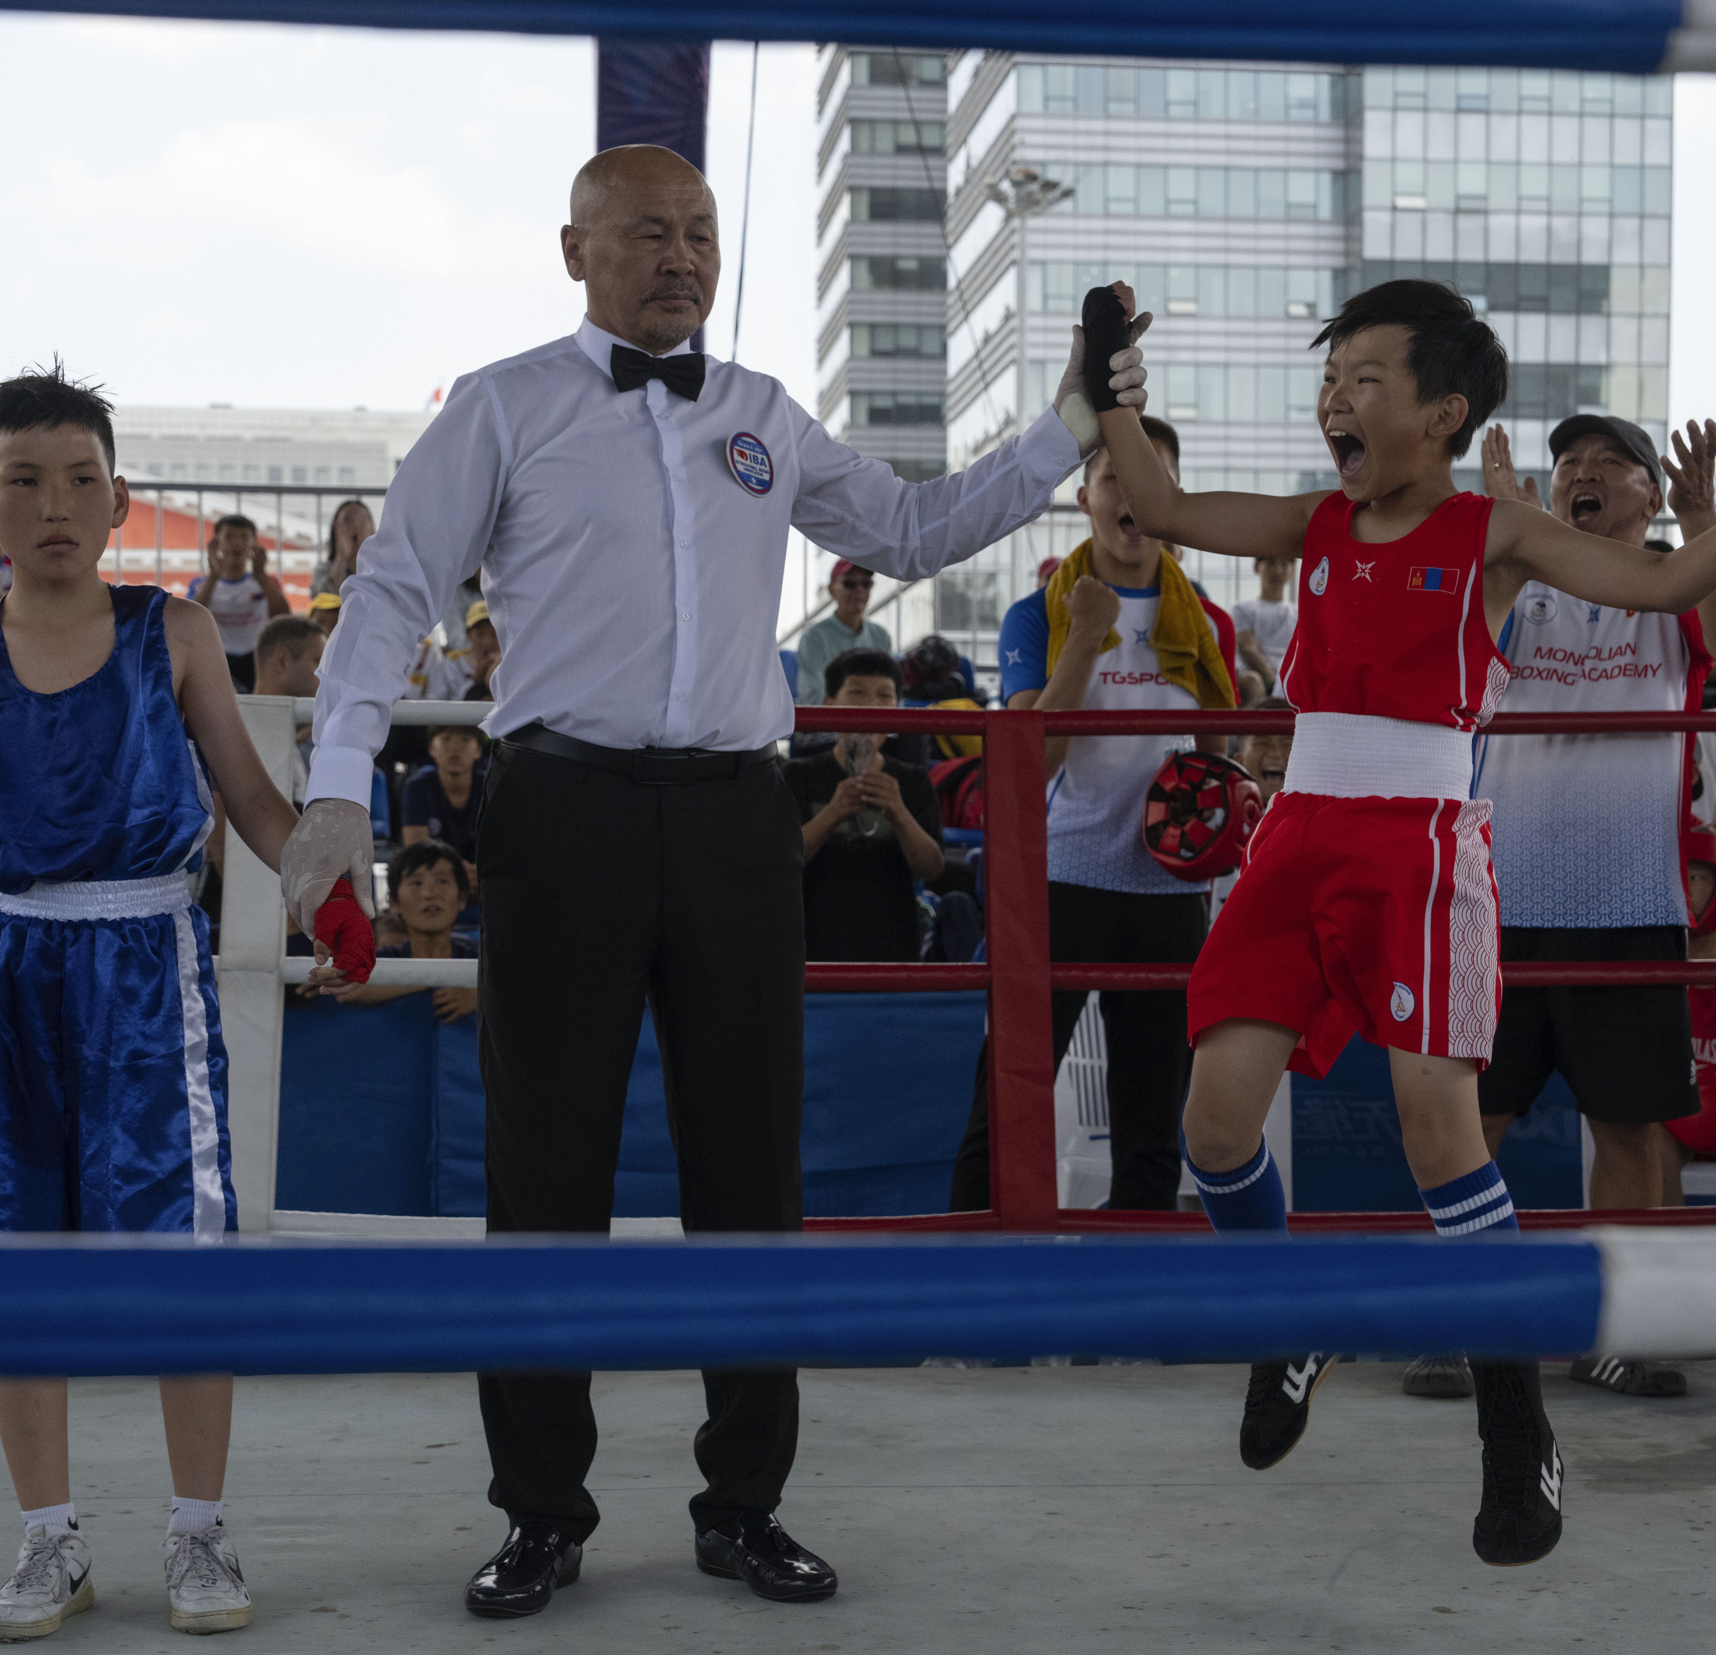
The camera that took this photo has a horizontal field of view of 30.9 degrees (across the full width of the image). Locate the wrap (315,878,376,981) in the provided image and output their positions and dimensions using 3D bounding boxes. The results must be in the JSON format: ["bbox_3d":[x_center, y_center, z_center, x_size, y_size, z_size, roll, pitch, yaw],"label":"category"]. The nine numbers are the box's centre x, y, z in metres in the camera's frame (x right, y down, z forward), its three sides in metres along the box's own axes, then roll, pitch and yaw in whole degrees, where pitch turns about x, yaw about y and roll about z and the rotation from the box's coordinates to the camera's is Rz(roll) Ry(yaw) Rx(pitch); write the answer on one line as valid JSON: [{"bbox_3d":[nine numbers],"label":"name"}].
[{"bbox_3d":[-0.582,0.112,3.470,0.075,0.130,0.085,0,0,-20],"label":"wrap"}]

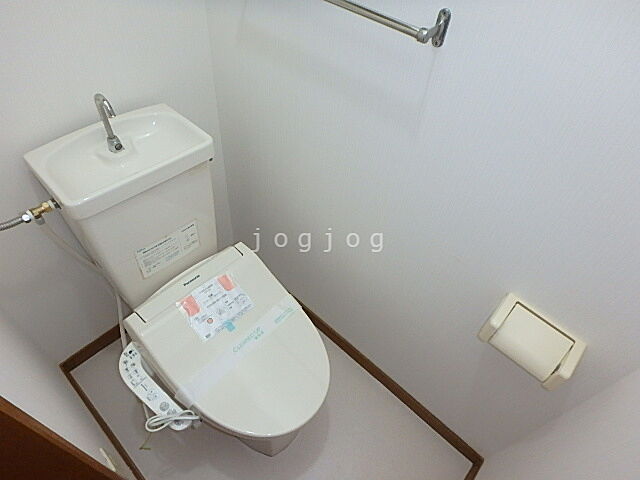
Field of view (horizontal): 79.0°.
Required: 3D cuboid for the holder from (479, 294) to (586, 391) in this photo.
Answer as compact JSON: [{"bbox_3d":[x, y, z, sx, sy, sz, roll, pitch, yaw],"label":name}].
[{"bbox_3d":[0.438,0.215,0.813,0.169,0.093,0.097,37,54,23],"label":"holder"}]

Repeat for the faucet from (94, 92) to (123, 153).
[{"bbox_3d":[-0.468,-0.252,0.870,0.075,0.155,0.033,37,54,23],"label":"faucet"}]

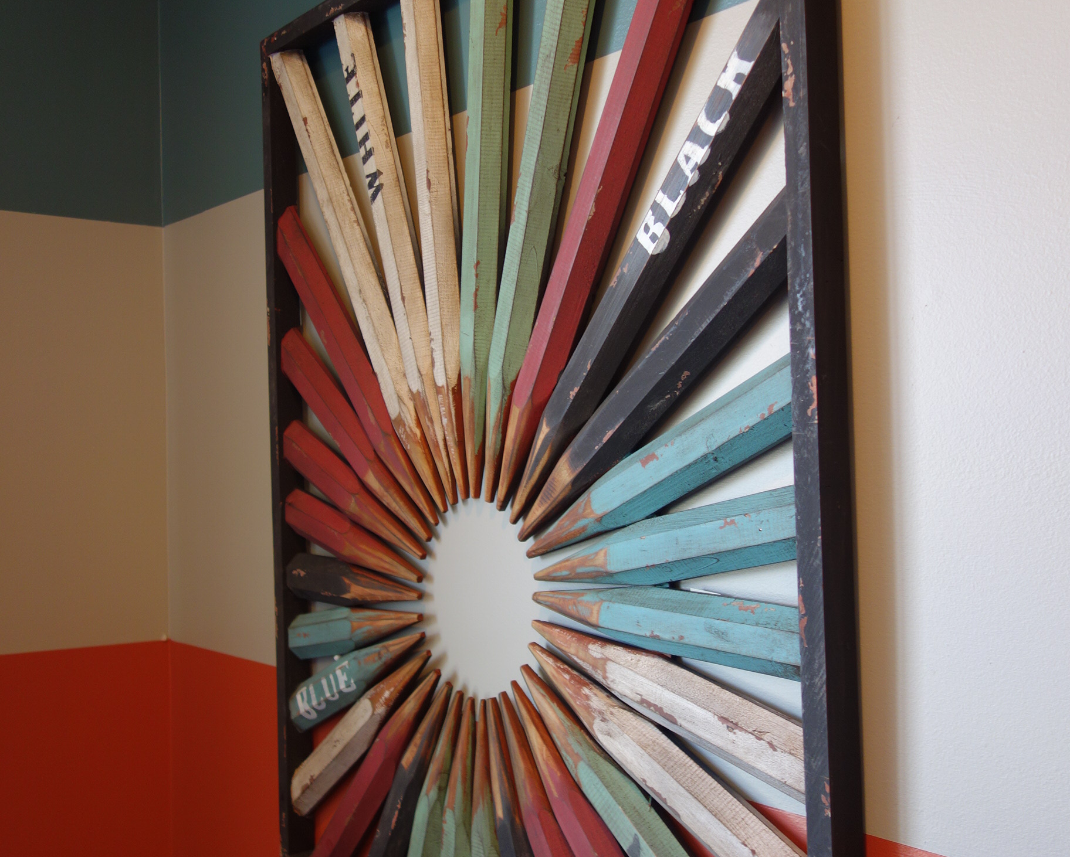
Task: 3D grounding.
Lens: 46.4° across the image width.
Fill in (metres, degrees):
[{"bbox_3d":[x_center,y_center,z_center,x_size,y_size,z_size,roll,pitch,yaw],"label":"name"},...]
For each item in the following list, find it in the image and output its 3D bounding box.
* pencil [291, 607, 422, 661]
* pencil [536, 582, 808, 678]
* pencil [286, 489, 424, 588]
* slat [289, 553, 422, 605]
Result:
[{"bbox_3d":[-0.192,0.215,1.343,0.035,0.053,0.259,-1,-11,-38],"label":"pencil"},{"bbox_3d":[0.098,0.149,0.973,0.035,0.053,0.319,-1,1,-38],"label":"pencil"},{"bbox_3d":[-0.195,0.123,1.345,0.035,0.053,0.263,-1,13,-38],"label":"pencil"},{"bbox_3d":[-0.193,0.169,1.344,0.035,0.053,0.252,-1,0,-38],"label":"slat"}]

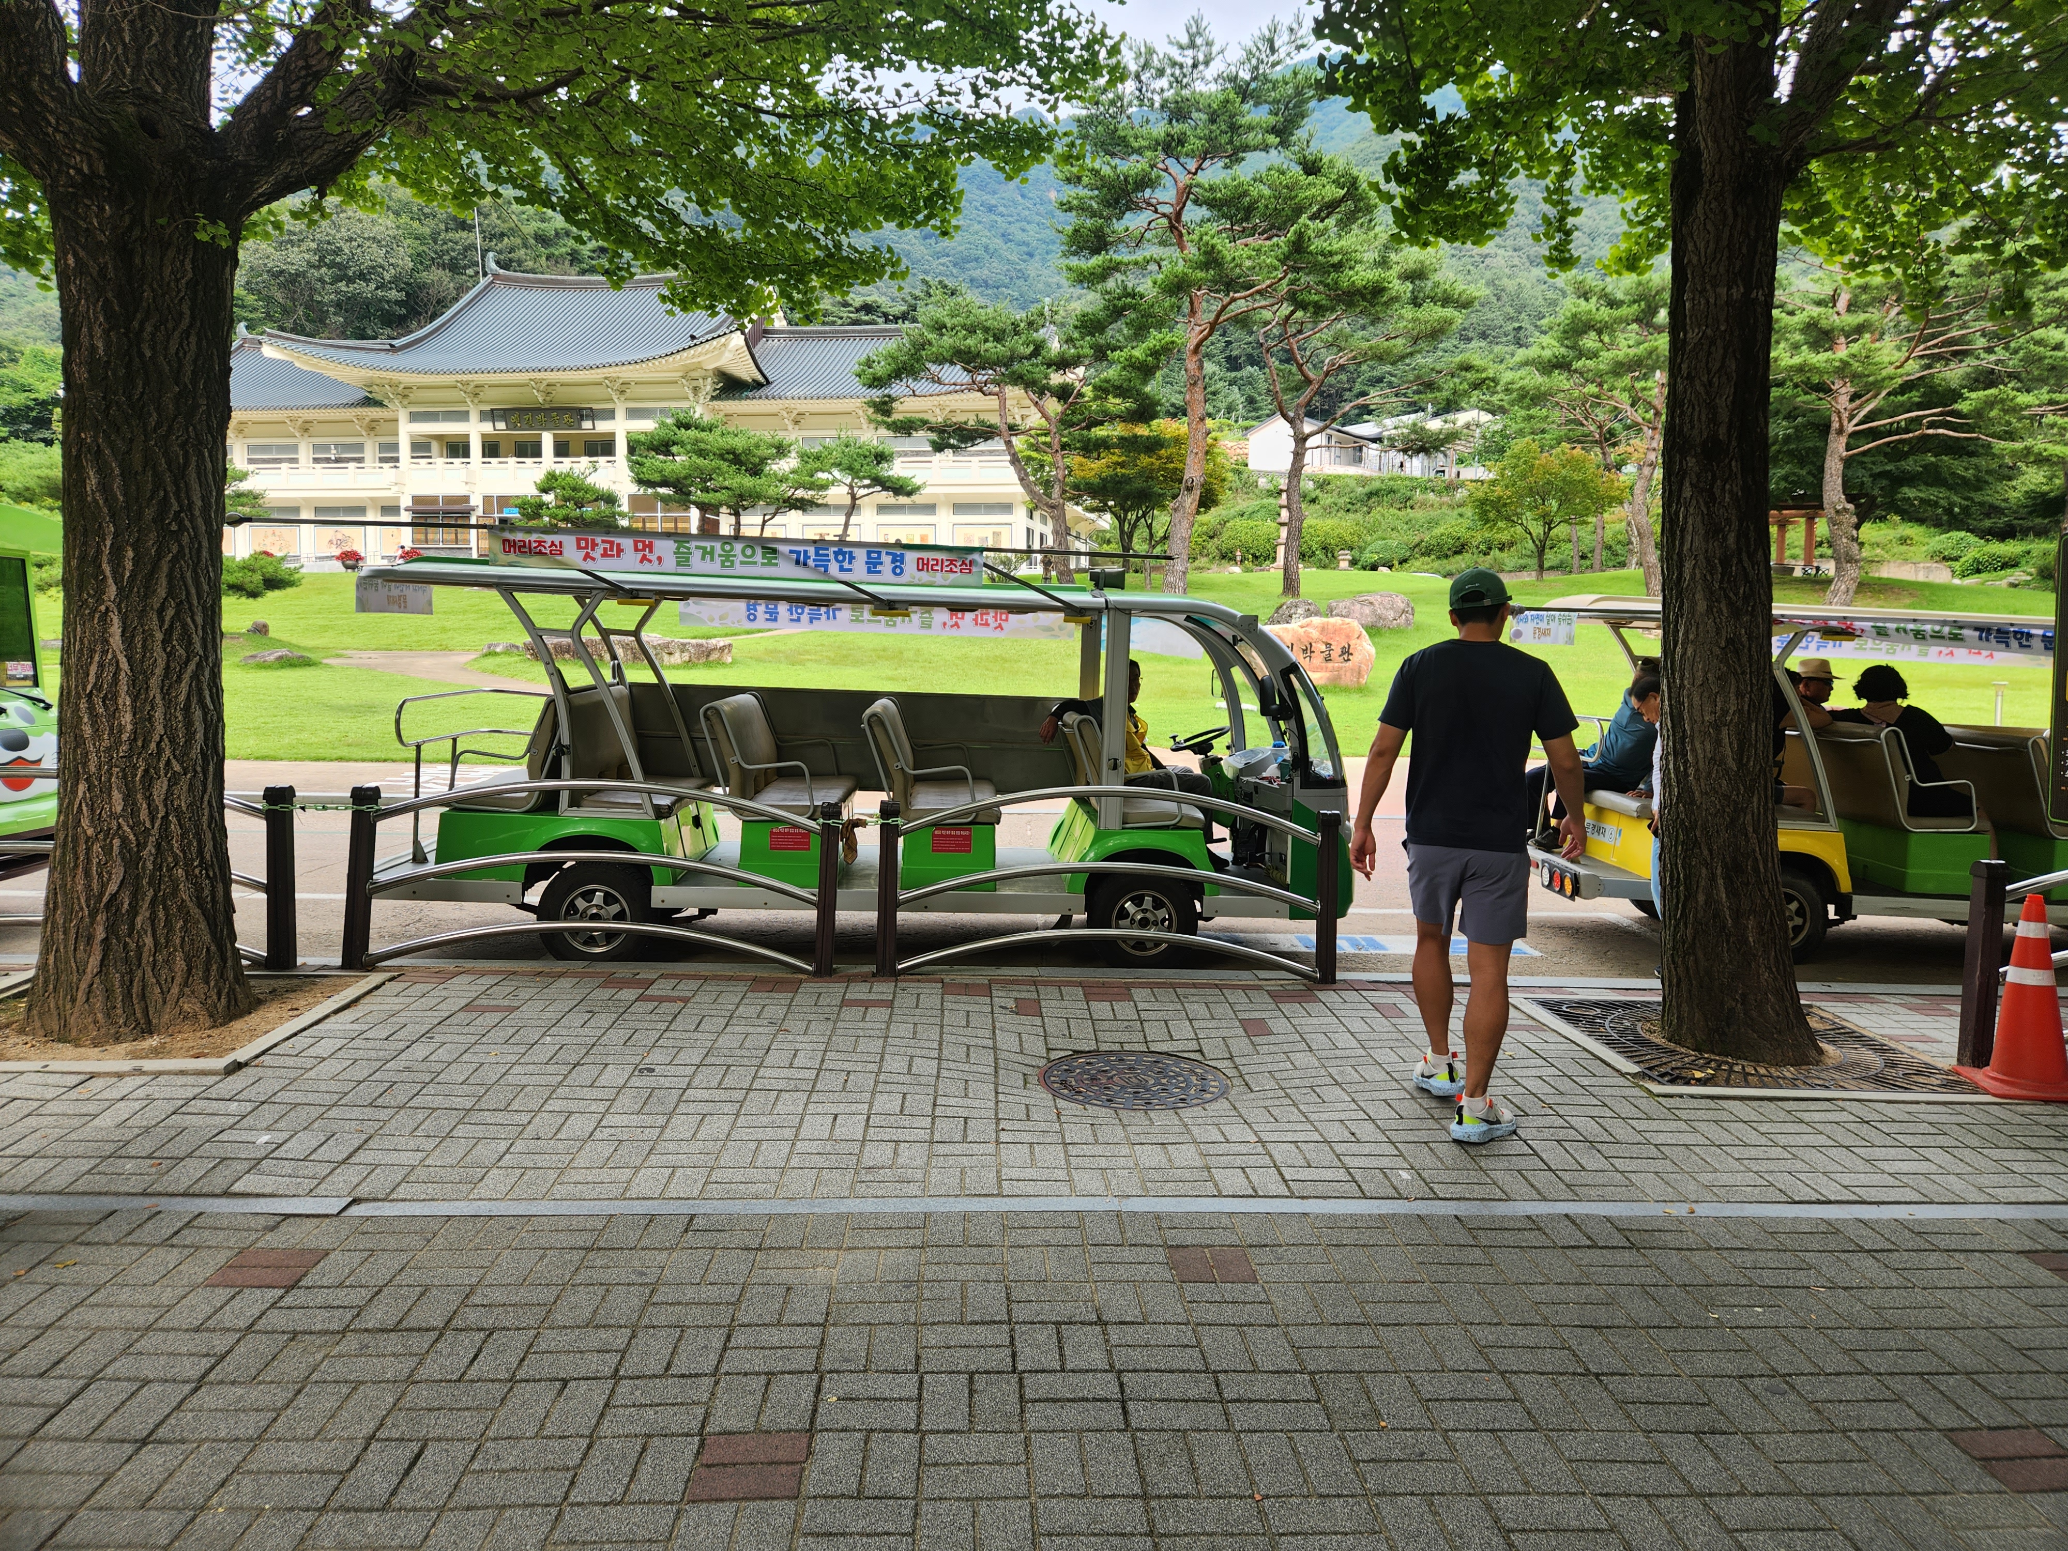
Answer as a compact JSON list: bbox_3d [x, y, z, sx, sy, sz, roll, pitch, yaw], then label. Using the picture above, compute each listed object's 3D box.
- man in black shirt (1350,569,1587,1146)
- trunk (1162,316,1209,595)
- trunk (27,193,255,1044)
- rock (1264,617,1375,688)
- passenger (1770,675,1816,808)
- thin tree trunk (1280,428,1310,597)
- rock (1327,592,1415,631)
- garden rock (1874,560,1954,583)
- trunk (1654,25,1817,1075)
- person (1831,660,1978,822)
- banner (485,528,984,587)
[{"bbox_3d":[1.375,0.235,4.430,0.720,1.760,0.580,2,5,10],"label":"man in black shirt"},{"bbox_3d":[3.758,-7.855,34.000,1.080,7.000,0.850,1,6,-3],"label":"trunk"},{"bbox_3d":[-3.290,-0.590,5.020,0.720,3.000,0.700,1,5,-17],"label":"trunk"},{"bbox_3d":[5.630,-2.500,27.800,2.500,1.420,1.100,1,5,5],"label":"rock"},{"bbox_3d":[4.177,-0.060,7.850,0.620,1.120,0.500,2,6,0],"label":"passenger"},{"bbox_3d":[7.004,-7.069,37.000,0.700,4.550,0.600,1,6,-3],"label":"thin tree trunk"},{"bbox_3d":[8.700,-4.240,35.500,2.200,1.000,1.400,2,5,6],"label":"rock"},{"bbox_3d":[33.322,-7.734,52.000,2.800,0.860,1.100,1,6,-3],"label":"garden rock"},{"bbox_3d":[2.630,-0.770,5.200,0.580,3.750,0.560,-2,5,6],"label":"trunk"},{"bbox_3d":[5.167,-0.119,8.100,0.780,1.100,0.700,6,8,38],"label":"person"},{"bbox_3d":[-1.360,-0.995,6.270,2.240,0.185,0.030,1,6,-3],"label":"banner"}]

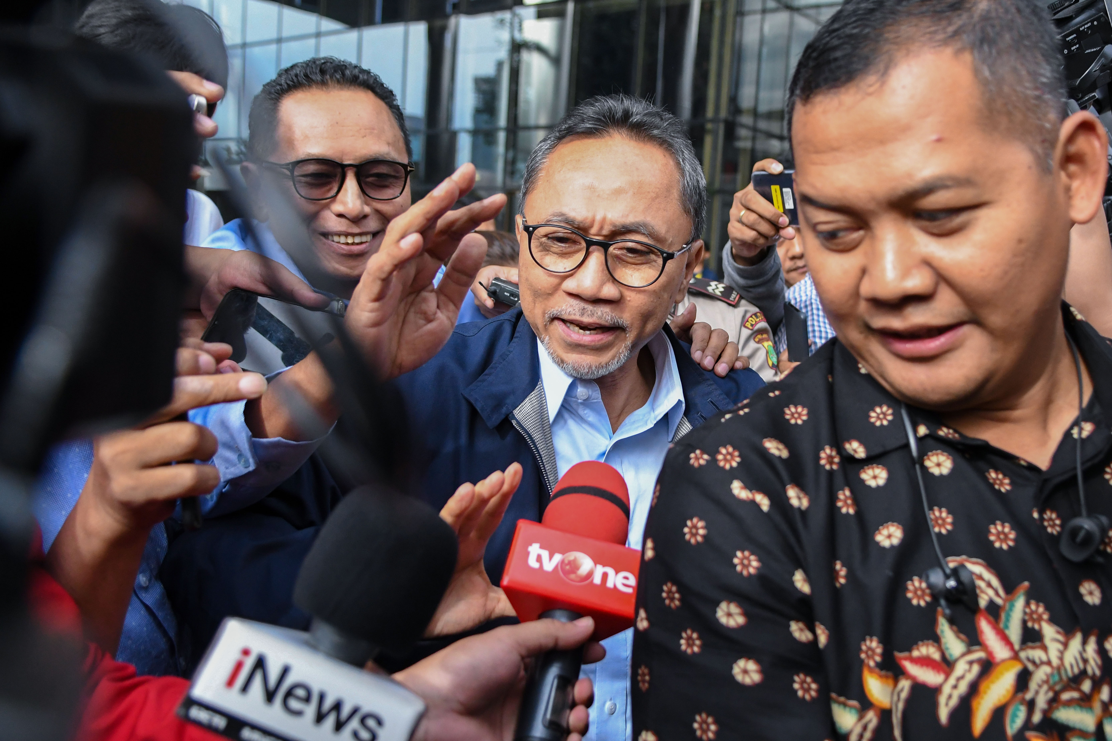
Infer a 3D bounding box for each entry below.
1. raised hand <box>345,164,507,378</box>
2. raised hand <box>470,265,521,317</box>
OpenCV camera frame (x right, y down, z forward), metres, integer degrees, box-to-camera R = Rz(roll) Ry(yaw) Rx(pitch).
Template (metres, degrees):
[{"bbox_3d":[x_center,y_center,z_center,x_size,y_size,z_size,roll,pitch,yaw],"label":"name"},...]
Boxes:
[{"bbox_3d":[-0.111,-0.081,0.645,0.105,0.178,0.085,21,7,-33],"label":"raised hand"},{"bbox_3d":[-0.076,-0.103,1.060,0.085,0.090,0.090,4,4,6],"label":"raised hand"}]

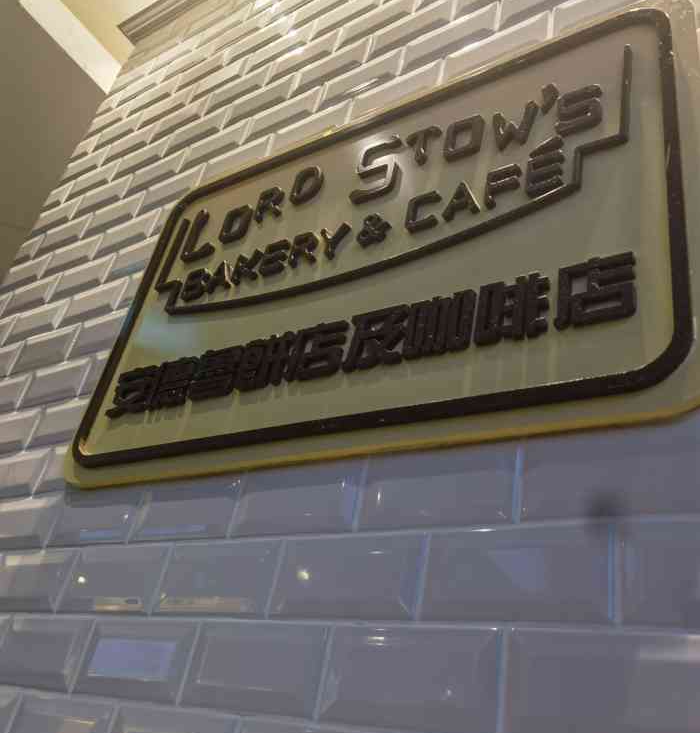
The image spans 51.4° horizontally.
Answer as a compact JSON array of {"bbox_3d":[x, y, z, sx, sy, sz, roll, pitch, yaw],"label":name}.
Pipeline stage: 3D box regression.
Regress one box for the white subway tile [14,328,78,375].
[{"bbox_3d":[-0.502,-0.033,1.198,0.150,0.075,0.010,-11,-39,33],"label":"white subway tile"}]

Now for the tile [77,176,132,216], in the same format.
[{"bbox_3d":[-0.493,-0.342,1.446,0.150,0.075,0.010,-11,-39,33],"label":"tile"}]

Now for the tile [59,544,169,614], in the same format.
[{"bbox_3d":[-0.259,0.227,0.784,0.150,0.075,0.010,-11,-39,33],"label":"tile"}]

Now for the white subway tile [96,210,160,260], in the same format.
[{"bbox_3d":[-0.396,-0.239,1.281,0.150,0.075,0.010,-11,-39,33],"label":"white subway tile"}]

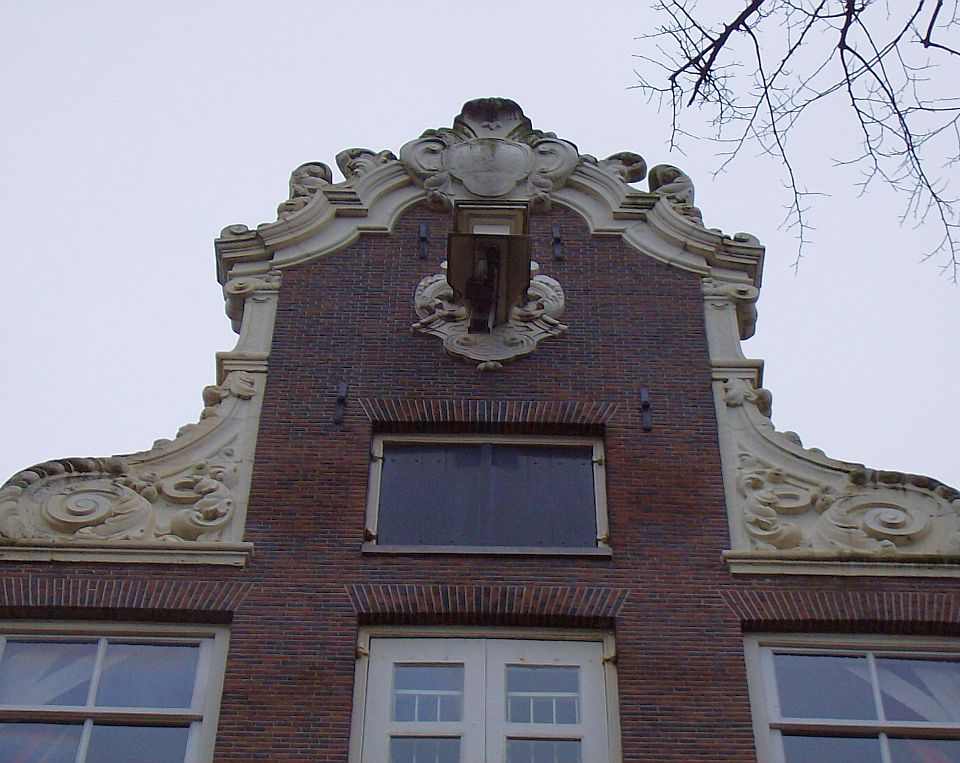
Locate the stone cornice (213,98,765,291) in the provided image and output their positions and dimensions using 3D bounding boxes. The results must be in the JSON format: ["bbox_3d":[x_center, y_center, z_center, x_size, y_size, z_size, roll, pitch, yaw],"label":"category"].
[{"bbox_3d":[0.075,-1.436,21.953,3.890,2.746,0.470,1,-59,0],"label":"stone cornice"}]

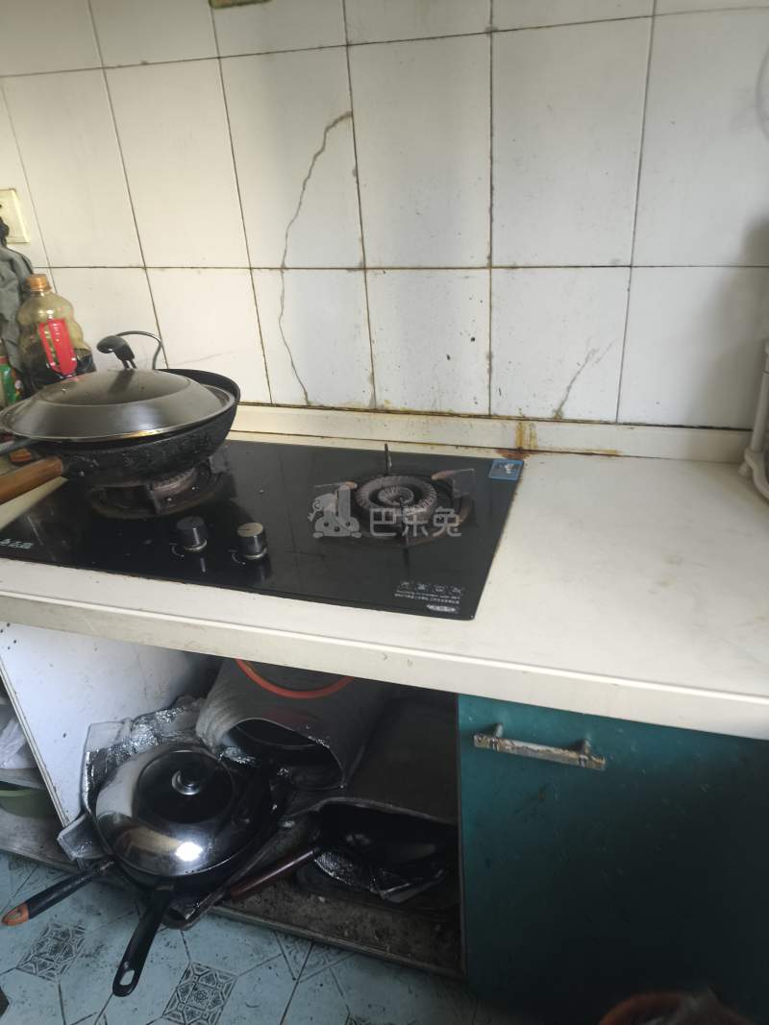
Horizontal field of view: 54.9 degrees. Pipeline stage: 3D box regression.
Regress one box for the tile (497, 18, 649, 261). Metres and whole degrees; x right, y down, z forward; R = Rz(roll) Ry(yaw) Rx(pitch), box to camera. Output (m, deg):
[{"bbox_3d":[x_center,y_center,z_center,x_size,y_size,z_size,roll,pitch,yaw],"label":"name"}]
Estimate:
[{"bbox_3d":[0.247,-0.489,1.011,0.198,0.296,0.010,6,31,17],"label":"tile"}]

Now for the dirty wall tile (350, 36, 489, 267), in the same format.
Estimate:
[{"bbox_3d":[0.056,-0.509,1.069,0.200,0.300,0.010,6,31,17],"label":"dirty wall tile"}]

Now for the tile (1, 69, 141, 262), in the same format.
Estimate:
[{"bbox_3d":[-0.515,-0.565,1.244,0.198,0.296,0.010,6,31,17],"label":"tile"}]

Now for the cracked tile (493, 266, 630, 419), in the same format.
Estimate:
[{"bbox_3d":[0.264,-0.257,1.144,0.200,0.239,0.010,6,31,17],"label":"cracked tile"}]

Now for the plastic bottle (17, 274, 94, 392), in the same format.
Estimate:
[{"bbox_3d":[-0.578,-0.275,1.327,0.102,0.293,0.102,-16,31,-20],"label":"plastic bottle"}]

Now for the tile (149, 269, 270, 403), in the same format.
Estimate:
[{"bbox_3d":[-0.308,-0.312,1.317,0.200,0.239,0.010,6,31,17],"label":"tile"}]

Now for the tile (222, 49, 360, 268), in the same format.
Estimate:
[{"bbox_3d":[-0.134,-0.527,1.128,0.198,0.296,0.010,6,31,17],"label":"tile"}]

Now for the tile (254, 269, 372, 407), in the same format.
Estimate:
[{"bbox_3d":[-0.117,-0.294,1.259,0.200,0.239,0.010,6,31,17],"label":"tile"}]

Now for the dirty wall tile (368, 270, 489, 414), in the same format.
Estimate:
[{"bbox_3d":[0.074,-0.275,1.202,0.198,0.236,0.010,6,31,17],"label":"dirty wall tile"}]

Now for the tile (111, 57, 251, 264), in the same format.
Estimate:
[{"bbox_3d":[-0.324,-0.546,1.186,0.198,0.296,0.010,6,31,17],"label":"tile"}]

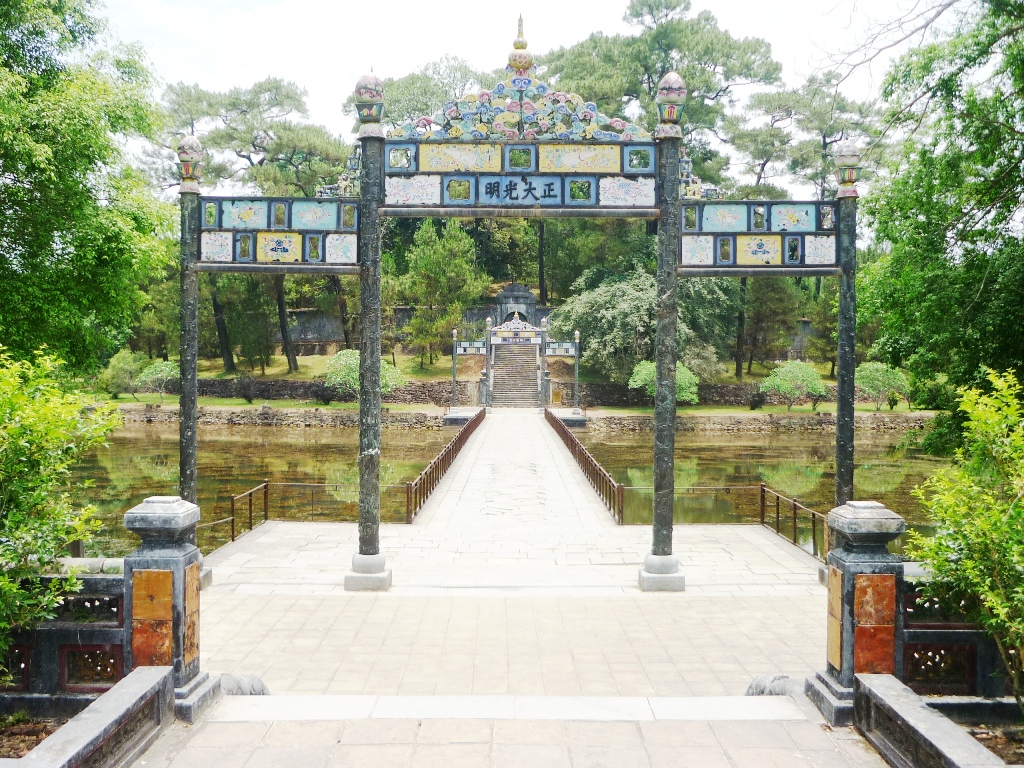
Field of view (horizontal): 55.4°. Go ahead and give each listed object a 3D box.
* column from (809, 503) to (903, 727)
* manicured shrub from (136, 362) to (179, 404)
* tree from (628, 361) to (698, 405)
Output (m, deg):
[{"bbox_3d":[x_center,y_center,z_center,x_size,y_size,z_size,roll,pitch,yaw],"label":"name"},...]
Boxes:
[{"bbox_3d":[1.641,1.047,4.590,0.380,0.990,0.380,0,1,0],"label":"column"},{"bbox_3d":[-27.082,-0.192,75.000,3.534,3.227,3.357,0,1,0],"label":"manicured shrub"},{"bbox_3d":[11.872,0.039,76.500,5.400,3.750,5.000,0,1,0],"label":"tree"}]

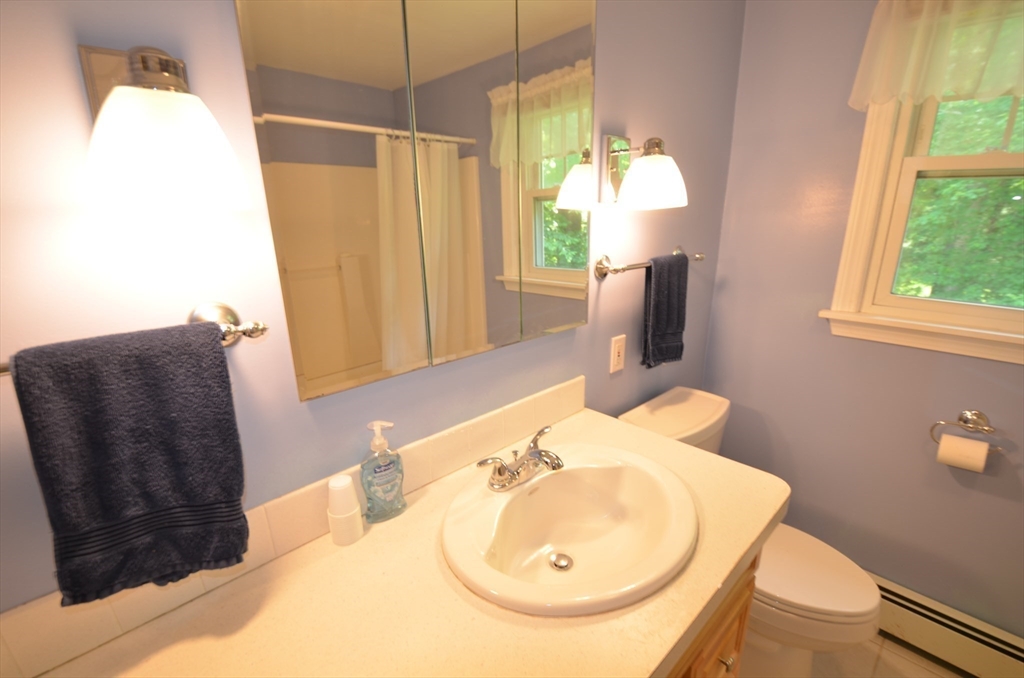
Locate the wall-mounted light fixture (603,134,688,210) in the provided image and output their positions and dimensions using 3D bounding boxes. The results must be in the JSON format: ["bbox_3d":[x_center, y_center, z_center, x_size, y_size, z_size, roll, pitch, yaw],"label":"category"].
[{"bbox_3d":[0.354,-0.440,1.111,0.170,0.193,0.205,-15,21,-40],"label":"wall-mounted light fixture"}]

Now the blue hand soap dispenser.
[{"bbox_3d":[-0.251,0.252,0.819,0.050,0.196,0.080,10,20,34],"label":"blue hand soap dispenser"}]

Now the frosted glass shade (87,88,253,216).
[{"bbox_3d":[-0.373,-0.200,0.462,0.155,0.124,0.155,-15,21,-40],"label":"frosted glass shade"}]

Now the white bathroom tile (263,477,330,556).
[{"bbox_3d":[-0.376,0.316,0.763,0.107,0.095,0.011,-15,21,-40],"label":"white bathroom tile"}]

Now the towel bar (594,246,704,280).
[{"bbox_3d":[0.450,-0.249,1.336,0.580,0.070,0.086,-16,22,-40],"label":"towel bar"}]

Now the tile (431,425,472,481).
[{"bbox_3d":[-0.141,0.253,0.965,0.106,0.106,0.008,-16,22,-40],"label":"tile"}]

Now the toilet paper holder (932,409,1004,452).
[{"bbox_3d":[1.376,0.271,1.284,0.075,0.106,0.158,-15,21,-40],"label":"toilet paper holder"}]

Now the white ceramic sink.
[{"bbox_3d":[0.122,0.411,0.863,0.520,0.190,0.440,-16,22,-40],"label":"white ceramic sink"}]

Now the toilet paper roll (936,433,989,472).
[{"bbox_3d":[1.374,0.347,1.295,0.100,0.100,0.105,-16,22,-40],"label":"toilet paper roll"}]

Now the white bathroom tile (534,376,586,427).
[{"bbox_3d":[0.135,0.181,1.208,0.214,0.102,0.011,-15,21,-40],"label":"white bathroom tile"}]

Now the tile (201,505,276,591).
[{"bbox_3d":[-0.453,0.338,0.698,0.107,0.099,0.011,-15,21,-40],"label":"tile"}]

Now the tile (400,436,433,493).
[{"bbox_3d":[-0.219,0.275,0.896,0.106,0.106,0.008,-16,22,-40],"label":"tile"}]

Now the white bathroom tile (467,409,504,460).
[{"bbox_3d":[-0.063,0.230,1.034,0.106,0.090,0.011,-15,21,-40],"label":"white bathroom tile"}]

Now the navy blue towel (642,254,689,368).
[{"bbox_3d":[0.503,-0.091,1.399,0.225,0.350,0.055,-16,22,-40],"label":"navy blue towel"}]

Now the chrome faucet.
[{"bbox_3d":[0.039,0.265,0.897,0.208,0.080,0.147,-15,21,-40],"label":"chrome faucet"}]

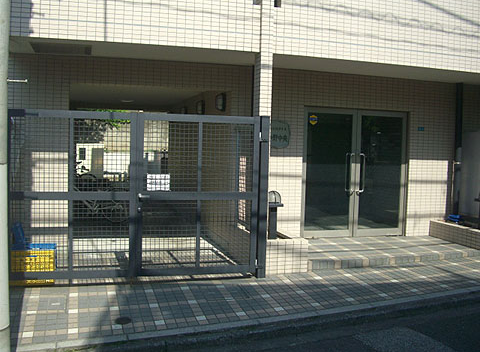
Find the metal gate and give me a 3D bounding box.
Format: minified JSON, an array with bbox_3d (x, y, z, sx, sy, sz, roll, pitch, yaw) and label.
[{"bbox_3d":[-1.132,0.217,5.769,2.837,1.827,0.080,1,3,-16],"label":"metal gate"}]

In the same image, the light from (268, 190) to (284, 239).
[{"bbox_3d":[0.427,0.513,6.762,0.220,0.638,0.220,1,3,-16],"label":"light"}]

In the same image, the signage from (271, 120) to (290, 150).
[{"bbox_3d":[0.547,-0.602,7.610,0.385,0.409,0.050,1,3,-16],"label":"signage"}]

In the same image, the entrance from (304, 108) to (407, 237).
[{"bbox_3d":[1.804,-0.036,8.105,1.803,1.992,0.160,1,3,-16],"label":"entrance"}]

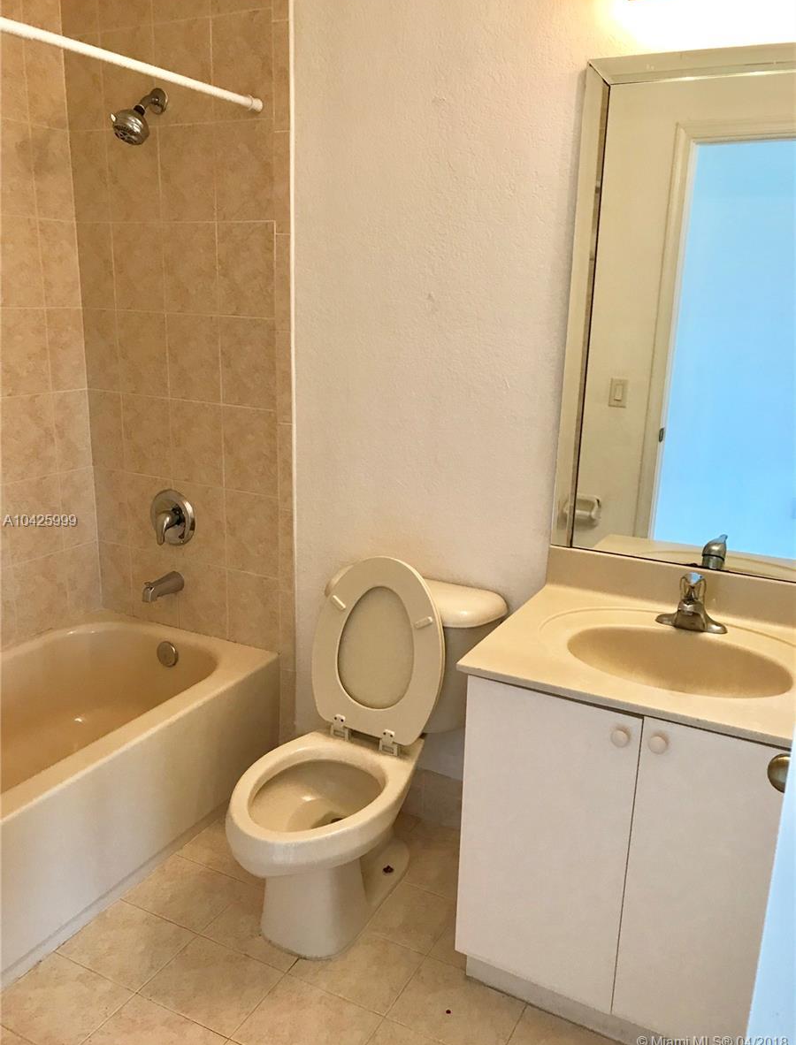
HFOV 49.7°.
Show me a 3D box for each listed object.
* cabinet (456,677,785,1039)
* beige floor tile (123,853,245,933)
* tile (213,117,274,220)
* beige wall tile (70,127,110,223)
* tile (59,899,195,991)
[{"bbox_3d":[0.570,0.667,1.909,0.695,0.767,0.560,9,17,26],"label":"cabinet"},{"bbox_3d":[-0.547,0.955,2.214,0.252,0.010,0.202,9,17,26],"label":"beige floor tile"},{"bbox_3d":[-0.412,-0.949,2.328,0.198,0.254,0.012,10,18,26],"label":"tile"},{"bbox_3d":[-0.929,-1.047,2.609,0.146,0.255,0.010,9,17,26],"label":"beige wall tile"},{"bbox_3d":[-0.649,1.016,2.070,0.248,0.010,0.205,9,17,26],"label":"tile"}]

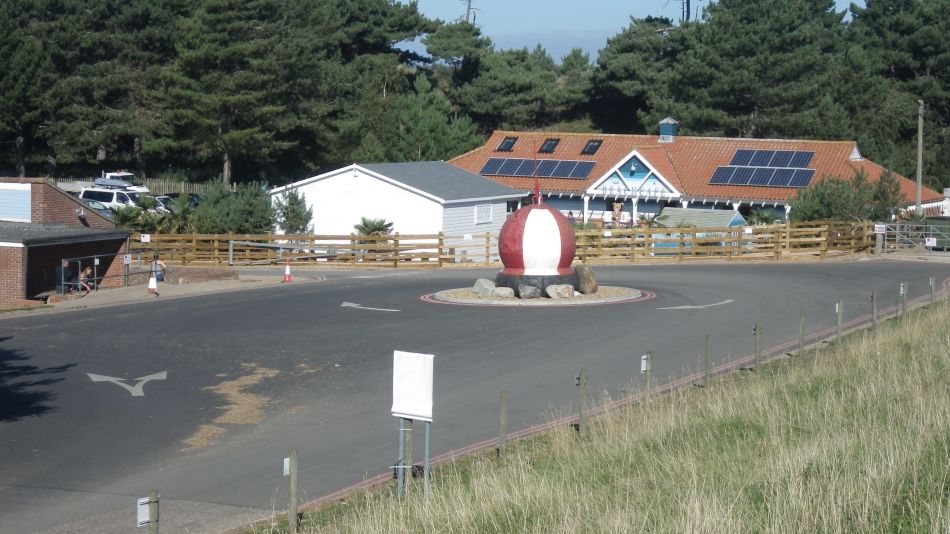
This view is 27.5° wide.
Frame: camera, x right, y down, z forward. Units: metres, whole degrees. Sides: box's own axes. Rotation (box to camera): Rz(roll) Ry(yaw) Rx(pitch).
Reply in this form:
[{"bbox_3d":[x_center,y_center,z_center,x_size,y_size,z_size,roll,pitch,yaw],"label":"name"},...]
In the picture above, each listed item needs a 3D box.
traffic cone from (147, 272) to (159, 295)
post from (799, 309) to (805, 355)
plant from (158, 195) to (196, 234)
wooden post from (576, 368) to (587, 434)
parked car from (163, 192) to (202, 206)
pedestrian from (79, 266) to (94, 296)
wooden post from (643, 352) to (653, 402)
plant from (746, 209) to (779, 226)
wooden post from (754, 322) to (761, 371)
[{"bbox_3d":[-10.610,0.559,63.800,0.420,0.750,0.420,1,4,0],"label":"traffic cone"},{"bbox_3d":[8.367,1.697,49.500,0.120,1.120,0.120,4,6,27],"label":"post"},{"bbox_3d":[-12.579,-1.882,82.000,1.600,2.300,1.600,1,4,0],"label":"plant"},{"bbox_3d":[1.823,2.275,32.800,0.110,1.100,0.110,3,4,26],"label":"wooden post"},{"bbox_3d":[-16.251,-3.488,110.000,4.300,1.500,1.780,5,5,40],"label":"parked car"},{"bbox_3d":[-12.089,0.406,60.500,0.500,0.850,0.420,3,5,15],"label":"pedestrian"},{"bbox_3d":[3.644,2.334,40.500,0.120,1.160,0.120,4,6,27],"label":"wooden post"},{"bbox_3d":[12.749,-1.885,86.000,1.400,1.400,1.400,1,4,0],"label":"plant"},{"bbox_3d":[6.766,1.914,46.400,0.120,1.200,0.120,4,6,27],"label":"wooden post"}]

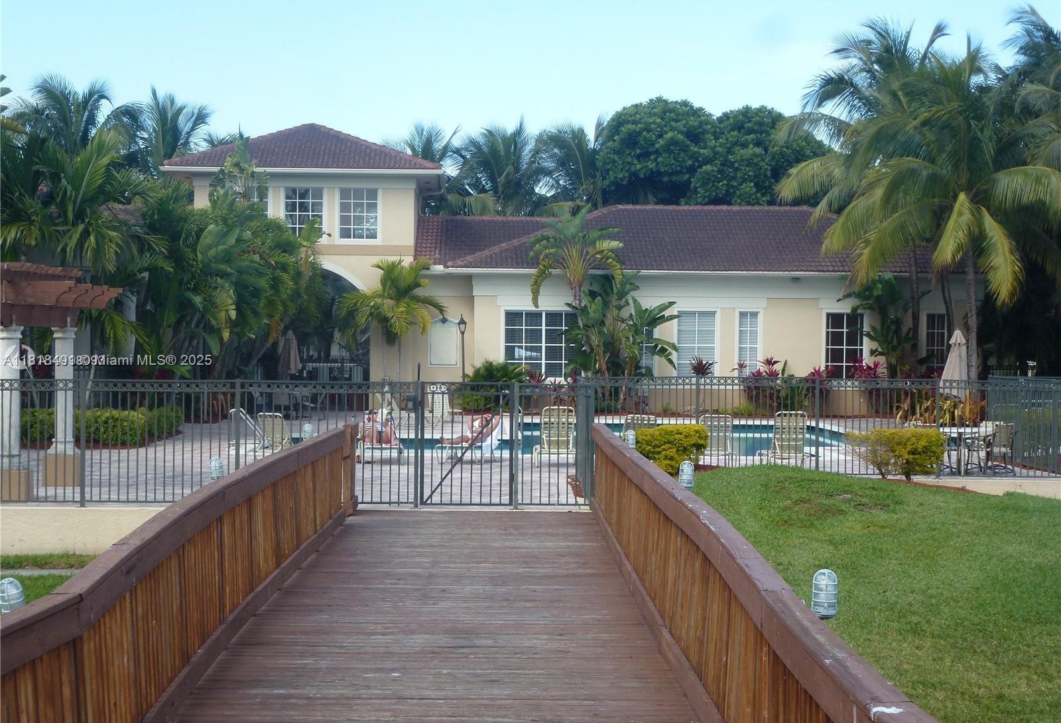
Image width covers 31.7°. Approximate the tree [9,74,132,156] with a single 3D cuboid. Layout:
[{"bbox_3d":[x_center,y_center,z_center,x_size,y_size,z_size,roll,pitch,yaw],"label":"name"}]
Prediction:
[{"bbox_3d":[-18.600,-5.300,76.000,5.300,12.900,5.200,1,0,-1],"label":"tree"}]

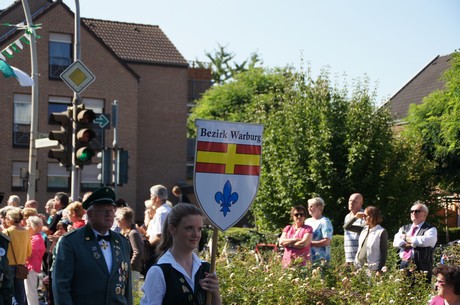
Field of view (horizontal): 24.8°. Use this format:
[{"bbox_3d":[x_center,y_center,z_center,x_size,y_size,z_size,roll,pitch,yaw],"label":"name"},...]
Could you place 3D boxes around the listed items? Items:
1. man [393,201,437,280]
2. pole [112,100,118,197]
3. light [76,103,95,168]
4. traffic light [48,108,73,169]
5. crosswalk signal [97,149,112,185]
[{"bbox_3d":[2.093,1.399,11.800,0.520,1.740,0.370,-1,-4,35],"label":"man"},{"bbox_3d":[-2.951,0.865,27.000,0.110,4.400,0.110,1,-3,0],"label":"pole"},{"bbox_3d":[-2.293,-0.254,16.600,0.260,0.930,0.340,2,-3,-27],"label":"light"},{"bbox_3d":[-2.706,-0.224,16.700,0.340,0.930,0.260,2,-3,-22],"label":"traffic light"},{"bbox_3d":[-3.240,0.395,27.000,0.330,0.920,0.260,-2,-4,45],"label":"crosswalk signal"}]

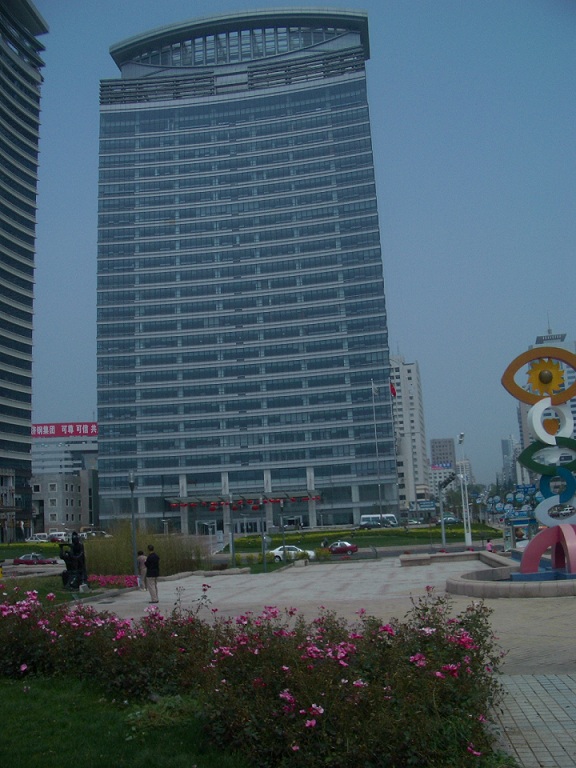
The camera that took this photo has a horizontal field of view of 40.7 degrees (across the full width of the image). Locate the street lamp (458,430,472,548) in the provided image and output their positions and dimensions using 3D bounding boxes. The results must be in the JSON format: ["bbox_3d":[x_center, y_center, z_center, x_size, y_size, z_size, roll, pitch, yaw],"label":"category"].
[{"bbox_3d":[20.743,12.422,91.000,0.850,13.100,0.850,1,-12,-17],"label":"street lamp"}]

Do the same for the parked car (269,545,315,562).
[{"bbox_3d":[0.343,15.343,70.000,4.450,1.460,1.730,-2,-11,-5],"label":"parked car"}]

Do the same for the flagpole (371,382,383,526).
[{"bbox_3d":[14.869,11.380,129.000,0.300,24.200,0.300,-3,-11,0],"label":"flagpole"}]

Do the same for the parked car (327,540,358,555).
[{"bbox_3d":[5.357,16.979,80.000,4.300,1.420,1.680,-5,-12,11],"label":"parked car"}]

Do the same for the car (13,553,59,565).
[{"bbox_3d":[-25.963,18.287,80.000,4.450,1.430,1.700,-5,-12,11],"label":"car"}]

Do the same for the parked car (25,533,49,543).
[{"bbox_3d":[-48.583,29.981,150.000,4.450,1.440,1.720,-4,-11,5],"label":"parked car"}]

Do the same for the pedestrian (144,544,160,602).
[{"bbox_3d":[-4.005,5.637,23.000,0.480,1.710,0.340,4,-13,-30],"label":"pedestrian"}]

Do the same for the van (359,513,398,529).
[{"bbox_3d":[16.055,24.224,137.000,6.200,2.500,2.050,-8,-13,26],"label":"van"}]

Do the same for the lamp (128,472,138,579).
[{"bbox_3d":[-6.441,5.943,32.500,0.320,4.650,0.320,-3,-11,0],"label":"lamp"}]

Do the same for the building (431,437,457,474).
[{"bbox_3d":[138.622,75.976,690.000,21.000,56.000,18.000,-6,-12,17],"label":"building"}]

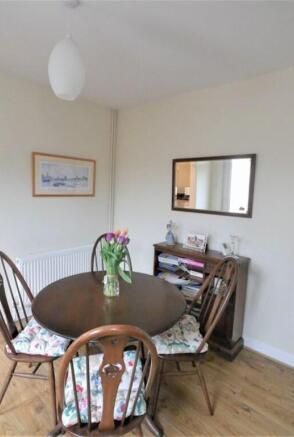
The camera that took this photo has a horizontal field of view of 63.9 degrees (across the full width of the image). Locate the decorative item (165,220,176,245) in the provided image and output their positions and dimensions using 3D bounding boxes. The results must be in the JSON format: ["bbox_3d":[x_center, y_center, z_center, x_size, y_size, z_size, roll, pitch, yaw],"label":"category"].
[{"bbox_3d":[0.281,0.181,2.767,0.100,0.255,0.090,7,8,39],"label":"decorative item"}]

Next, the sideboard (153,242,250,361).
[{"bbox_3d":[0.525,0.800,2.517,0.962,0.901,0.311,7,8,39],"label":"sideboard"}]

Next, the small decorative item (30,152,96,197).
[{"bbox_3d":[-0.989,-0.522,2.962,0.025,0.492,0.875,7,8,39],"label":"small decorative item"}]

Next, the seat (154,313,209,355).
[{"bbox_3d":[0.232,0.869,1.793,0.410,0.050,0.420,2,6,-4],"label":"seat"}]

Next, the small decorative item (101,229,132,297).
[{"bbox_3d":[-0.217,0.346,1.763,0.200,0.450,0.190,2,6,0],"label":"small decorative item"}]

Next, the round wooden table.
[{"bbox_3d":[-0.277,0.934,1.800,1.110,0.730,1.110,2,6,0],"label":"round wooden table"}]

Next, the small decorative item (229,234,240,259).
[{"bbox_3d":[0.849,0.280,2.272,0.085,0.210,0.080,7,8,39],"label":"small decorative item"}]

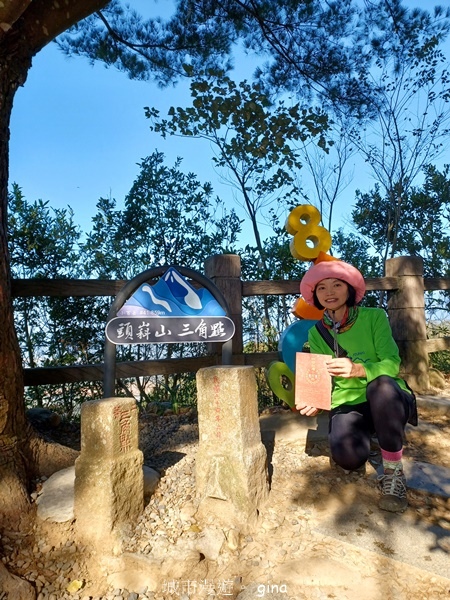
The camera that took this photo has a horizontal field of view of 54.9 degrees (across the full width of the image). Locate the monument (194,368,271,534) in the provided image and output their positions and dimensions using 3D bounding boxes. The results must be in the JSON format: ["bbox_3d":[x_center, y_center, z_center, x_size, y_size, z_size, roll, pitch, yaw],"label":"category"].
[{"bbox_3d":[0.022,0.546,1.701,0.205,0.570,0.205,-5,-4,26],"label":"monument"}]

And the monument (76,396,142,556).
[{"bbox_3d":[-0.432,0.630,1.615,0.180,0.510,0.180,-2,-4,26],"label":"monument"}]

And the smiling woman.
[{"bbox_3d":[0.645,0.333,2.092,0.530,1.070,0.710,-2,-4,25],"label":"smiling woman"}]

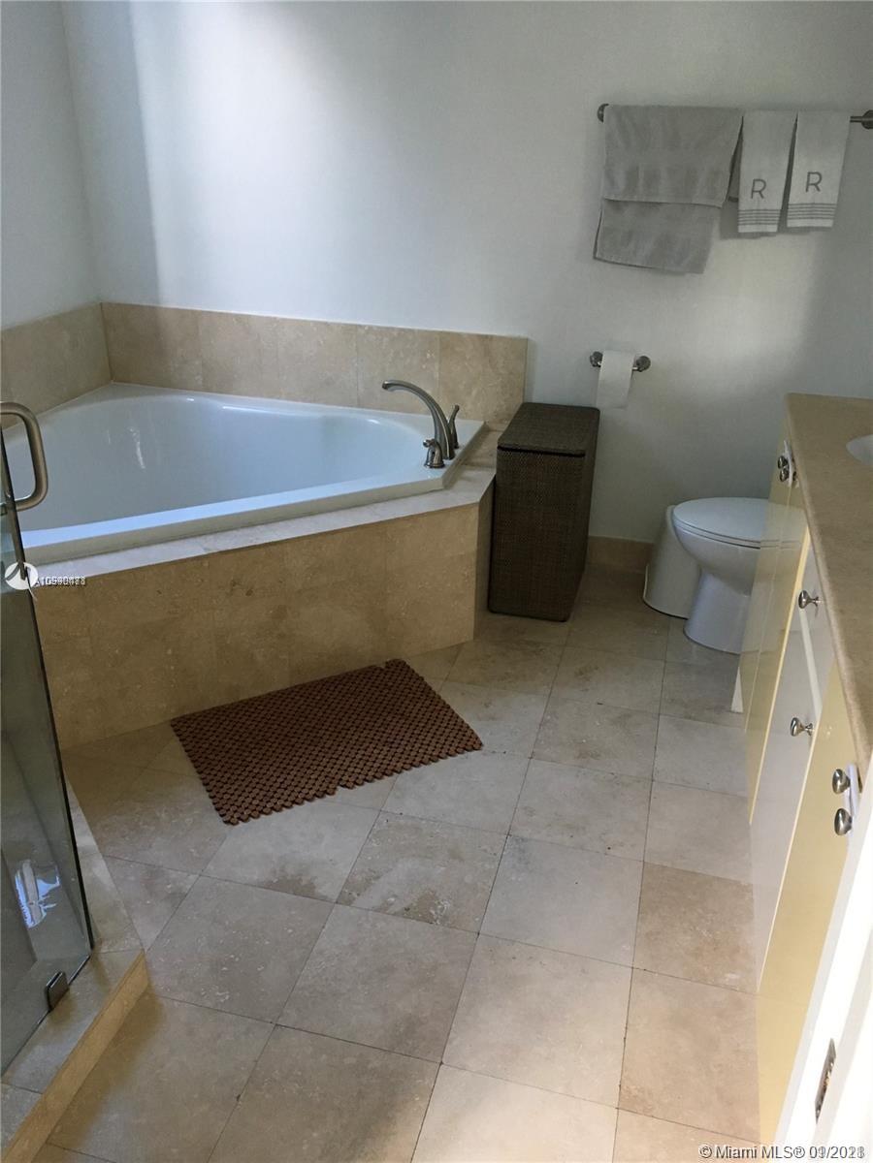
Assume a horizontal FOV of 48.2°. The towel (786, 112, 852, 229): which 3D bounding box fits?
[{"bbox_3d":[1.100,-1.192,2.830,0.142,0.306,0.045,8,27,13],"label":"towel"}]

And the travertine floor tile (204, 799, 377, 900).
[{"bbox_3d":[-0.317,0.588,2.192,0.305,0.013,0.305,8,27,13],"label":"travertine floor tile"}]

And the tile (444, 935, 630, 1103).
[{"bbox_3d":[0.194,0.797,1.789,0.304,0.012,0.304,8,26,13],"label":"tile"}]

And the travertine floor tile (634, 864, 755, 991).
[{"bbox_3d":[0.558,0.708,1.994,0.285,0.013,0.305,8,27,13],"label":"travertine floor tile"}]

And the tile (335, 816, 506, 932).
[{"bbox_3d":[-0.023,0.631,2.124,0.304,0.012,0.304,8,26,13],"label":"tile"}]

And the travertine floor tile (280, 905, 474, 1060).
[{"bbox_3d":[-0.101,0.758,1.860,0.305,0.010,0.305,8,27,13],"label":"travertine floor tile"}]

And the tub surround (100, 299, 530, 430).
[{"bbox_3d":[-0.475,-0.781,3.565,1.616,0.340,0.020,8,27,13],"label":"tub surround"}]

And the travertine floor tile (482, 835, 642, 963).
[{"bbox_3d":[0.274,0.670,2.059,0.305,0.010,0.305,8,27,13],"label":"travertine floor tile"}]

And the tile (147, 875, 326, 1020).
[{"bbox_3d":[-0.396,0.718,1.924,0.304,0.012,0.304,8,26,13],"label":"tile"}]

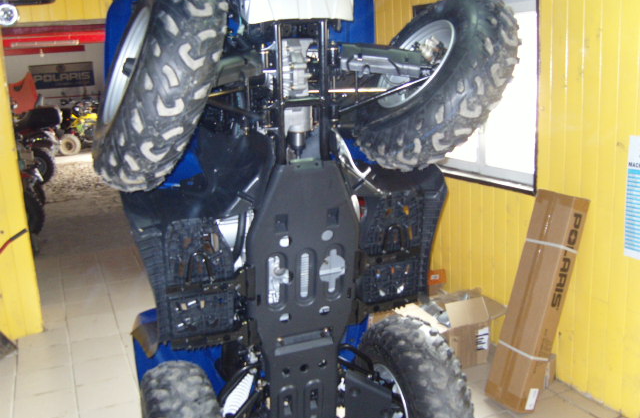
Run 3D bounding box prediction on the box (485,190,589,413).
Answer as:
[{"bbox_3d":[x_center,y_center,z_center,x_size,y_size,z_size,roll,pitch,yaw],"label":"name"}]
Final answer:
[{"bbox_3d":[1.010,0.423,3.021,0.099,1.005,0.217,11,4,-30],"label":"box"}]

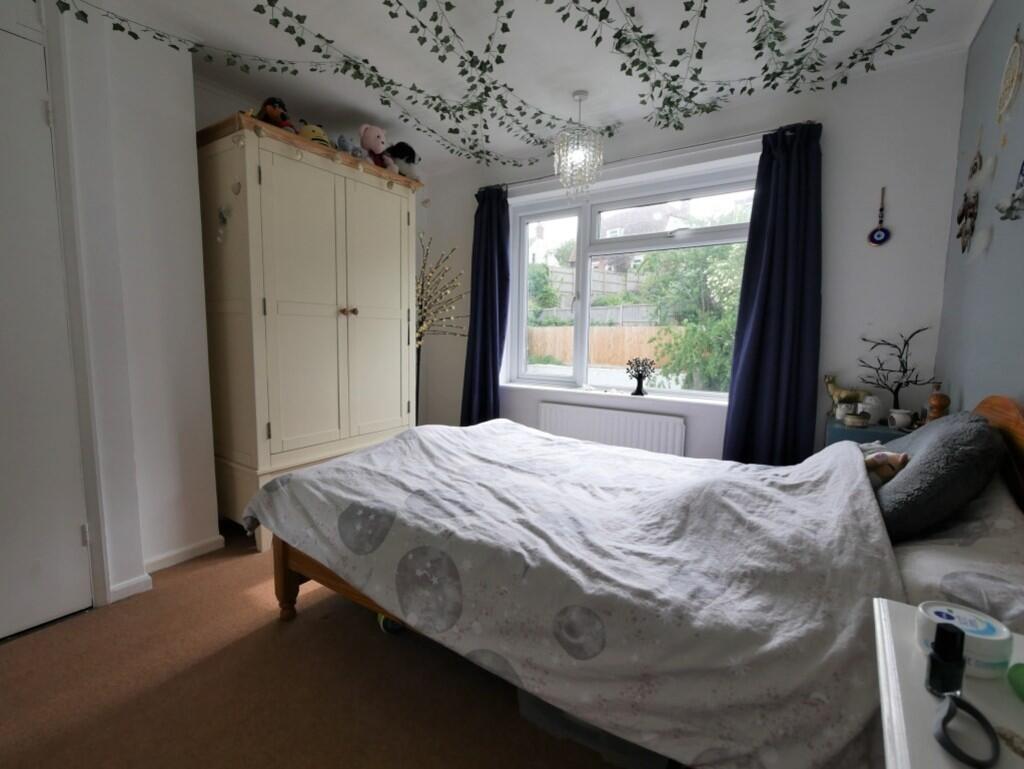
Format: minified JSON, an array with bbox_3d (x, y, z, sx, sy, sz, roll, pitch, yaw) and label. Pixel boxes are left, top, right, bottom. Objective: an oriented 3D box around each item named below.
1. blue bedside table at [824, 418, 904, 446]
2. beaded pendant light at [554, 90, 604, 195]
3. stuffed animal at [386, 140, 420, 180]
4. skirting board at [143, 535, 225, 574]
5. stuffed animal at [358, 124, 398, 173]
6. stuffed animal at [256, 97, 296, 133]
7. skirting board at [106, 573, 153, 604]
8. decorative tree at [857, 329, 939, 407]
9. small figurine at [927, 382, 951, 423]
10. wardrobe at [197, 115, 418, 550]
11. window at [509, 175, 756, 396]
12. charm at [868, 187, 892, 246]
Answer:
[{"bbox_3d":[1.496,0.518,1.743,0.349,0.723,0.360,5,7,31],"label":"blue bedside table"},{"bbox_3d":[0.332,-1.205,2.073,0.248,0.470,0.248,1,6,0],"label":"beaded pendant light"},{"bbox_3d":[-0.679,-1.384,2.598,0.190,0.250,0.150,1,6,2],"label":"stuffed animal"},{"bbox_3d":[-1.496,0.778,1.905,0.020,0.058,0.296,5,7,34],"label":"skirting board"},{"bbox_3d":[-0.786,-1.379,2.445,0.160,0.270,0.180,4,6,25],"label":"stuffed animal"},{"bbox_3d":[-1.121,-1.280,1.978,0.140,0.180,0.140,4,6,25],"label":"stuffed animal"},{"bbox_3d":[-1.503,0.804,1.634,0.020,0.060,0.125,5,7,34],"label":"skirting board"},{"bbox_3d":[1.531,-0.067,1.650,0.225,0.325,0.160,5,7,31],"label":"decorative tree"},{"bbox_3d":[1.721,0.079,1.673,0.060,0.170,0.058,7,8,43],"label":"small figurine"},{"bbox_3d":[-1.124,-0.239,2.442,0.580,1.986,1.032,5,7,35],"label":"wardrobe"},{"bbox_3d":[0.663,-0.564,2.549,1.571,1.228,0.090,5,7,31],"label":"window"},{"bbox_3d":[1.598,-0.724,1.793,0.076,0.248,0.018,5,7,31],"label":"charm"}]

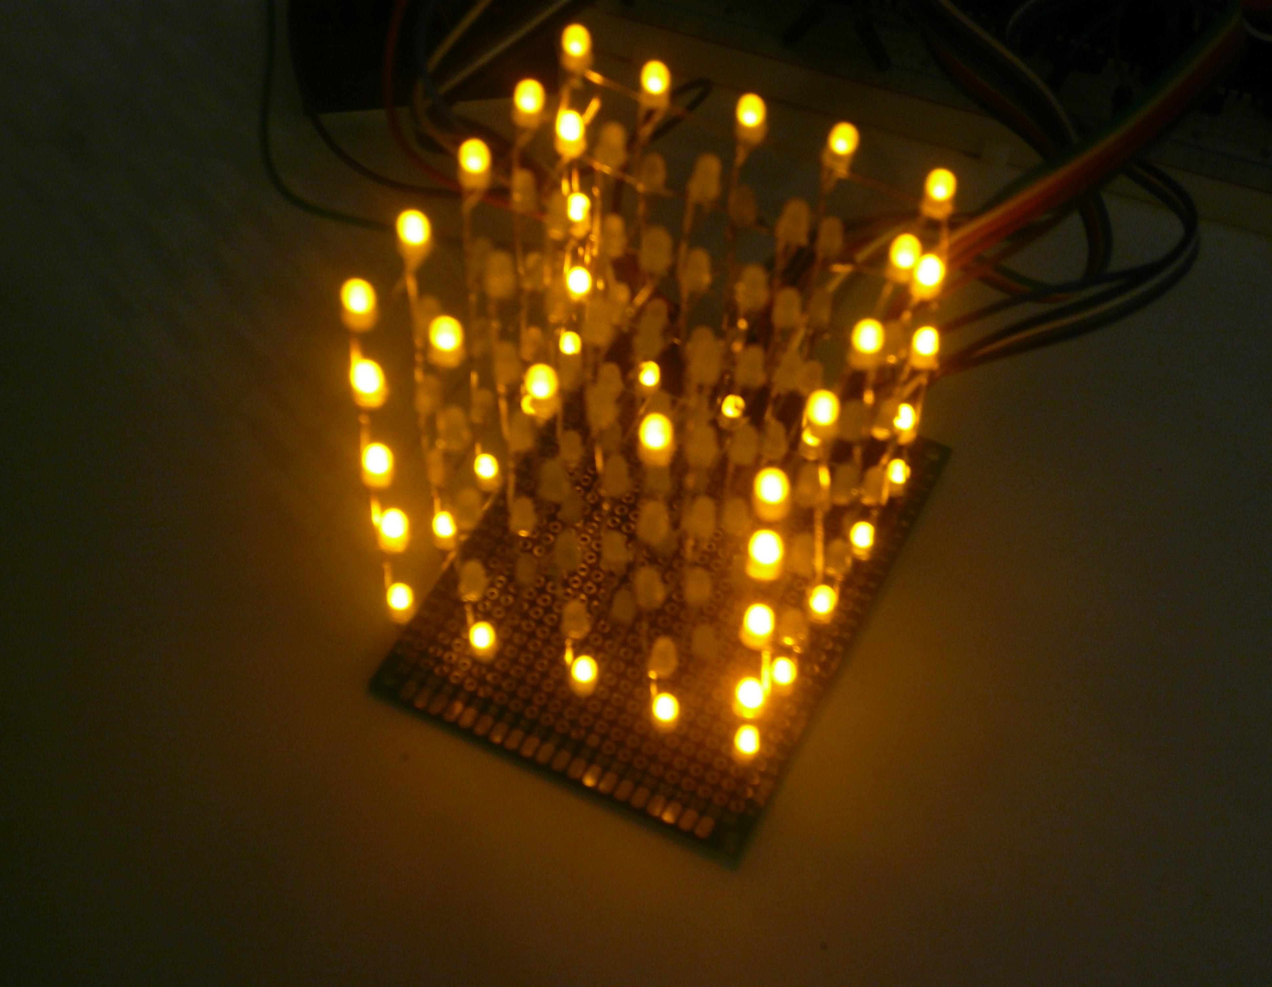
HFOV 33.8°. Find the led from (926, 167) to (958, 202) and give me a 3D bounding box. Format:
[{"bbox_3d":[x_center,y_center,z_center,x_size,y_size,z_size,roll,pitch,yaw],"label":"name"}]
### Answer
[{"bbox_3d":[0.038,-0.038,0.261,0.004,0.005,0.004,0,55,0],"label":"led"}]

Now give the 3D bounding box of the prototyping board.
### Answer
[{"bbox_3d":[0.006,0.011,0.319,0.060,0.002,0.080,23,57,16],"label":"prototyping board"}]

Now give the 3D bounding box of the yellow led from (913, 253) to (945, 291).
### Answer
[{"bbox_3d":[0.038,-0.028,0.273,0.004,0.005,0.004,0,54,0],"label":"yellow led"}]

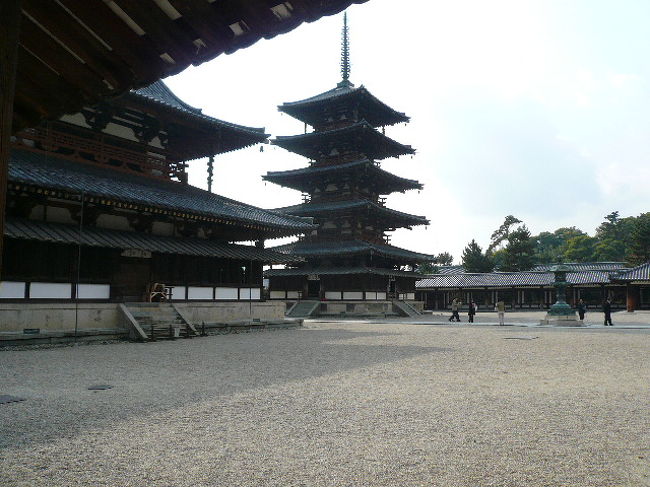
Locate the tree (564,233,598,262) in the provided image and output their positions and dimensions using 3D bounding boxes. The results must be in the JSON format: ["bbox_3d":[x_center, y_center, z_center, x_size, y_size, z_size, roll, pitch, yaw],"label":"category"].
[{"bbox_3d":[51.872,5.365,106.039,7.310,14.460,7.310,-3,-7,26],"label":"tree"}]

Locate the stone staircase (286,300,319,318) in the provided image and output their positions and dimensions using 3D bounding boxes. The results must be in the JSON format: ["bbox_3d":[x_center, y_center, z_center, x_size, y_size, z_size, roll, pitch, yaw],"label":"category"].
[{"bbox_3d":[-1.973,6.057,48.385,2.650,1.350,1.750,-4,-7,34],"label":"stone staircase"}]

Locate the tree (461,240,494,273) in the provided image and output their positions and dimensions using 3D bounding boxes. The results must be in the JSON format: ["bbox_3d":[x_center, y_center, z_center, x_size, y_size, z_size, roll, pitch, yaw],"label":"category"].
[{"bbox_3d":[25.367,5.231,86.937,5.780,11.520,5.780,-1,-6,16],"label":"tree"}]

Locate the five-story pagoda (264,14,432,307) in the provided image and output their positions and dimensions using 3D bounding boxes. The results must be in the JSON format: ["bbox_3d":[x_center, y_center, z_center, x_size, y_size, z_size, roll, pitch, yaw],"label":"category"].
[{"bbox_3d":[2.246,-8.996,56.111,14.300,33.000,14.300,-4,-7,34],"label":"five-story pagoda"}]

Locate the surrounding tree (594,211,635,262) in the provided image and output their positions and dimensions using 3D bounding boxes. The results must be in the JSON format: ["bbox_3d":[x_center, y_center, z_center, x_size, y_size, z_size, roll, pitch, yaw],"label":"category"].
[{"bbox_3d":[60.164,2.723,108.328,8.320,19.280,8.320,-3,-7,29],"label":"surrounding tree"}]

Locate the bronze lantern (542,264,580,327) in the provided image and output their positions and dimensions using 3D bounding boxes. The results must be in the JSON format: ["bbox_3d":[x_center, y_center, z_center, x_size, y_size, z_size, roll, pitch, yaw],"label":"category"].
[{"bbox_3d":[15.635,3.417,34.842,2.350,4.300,2.350,-4,-7,34],"label":"bronze lantern"}]

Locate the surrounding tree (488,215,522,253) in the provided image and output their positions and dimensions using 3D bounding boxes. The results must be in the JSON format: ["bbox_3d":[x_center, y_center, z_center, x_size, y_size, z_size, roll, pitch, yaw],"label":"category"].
[{"bbox_3d":[31.562,3.164,91.176,6.070,16.570,6.070,-2,-6,19],"label":"surrounding tree"}]

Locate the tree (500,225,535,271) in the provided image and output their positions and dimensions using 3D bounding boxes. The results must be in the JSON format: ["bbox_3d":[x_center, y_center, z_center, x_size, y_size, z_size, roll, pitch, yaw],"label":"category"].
[{"bbox_3d":[32.124,3.911,87.077,5.790,14.250,5.790,-2,-6,20],"label":"tree"}]

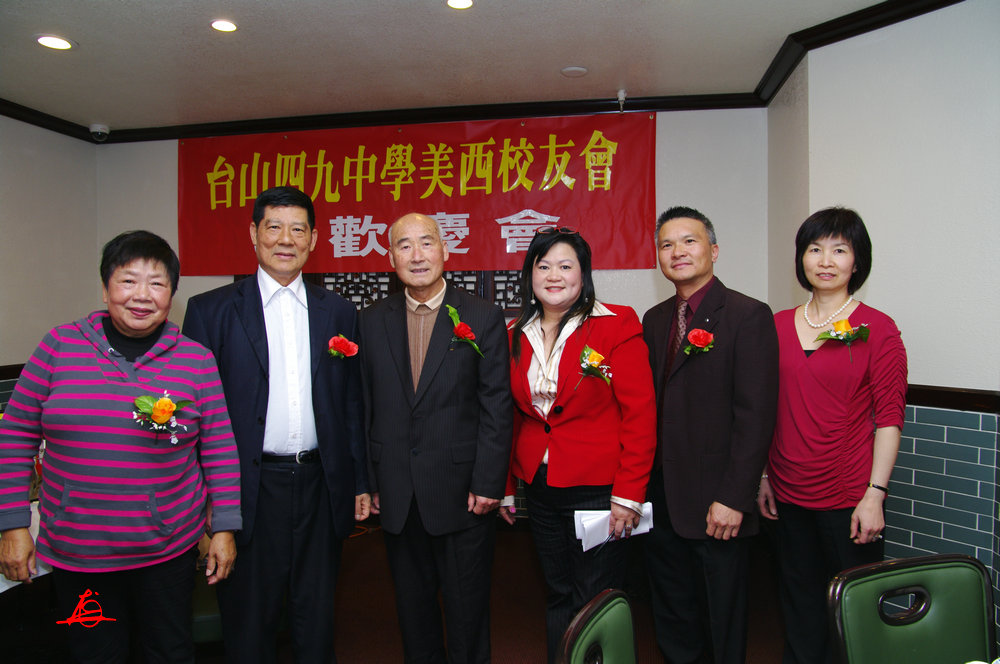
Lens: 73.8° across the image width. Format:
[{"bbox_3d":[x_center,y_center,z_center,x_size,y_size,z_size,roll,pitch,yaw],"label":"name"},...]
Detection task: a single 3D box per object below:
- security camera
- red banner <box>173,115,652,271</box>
[{"bbox_3d":[-2.566,-1.272,4.273,0.117,0.092,0.117,-1,2,-27],"label":"security camera"},{"bbox_3d":[-0.599,-0.808,4.086,3.050,0.907,0.020,0,2,10],"label":"red banner"}]

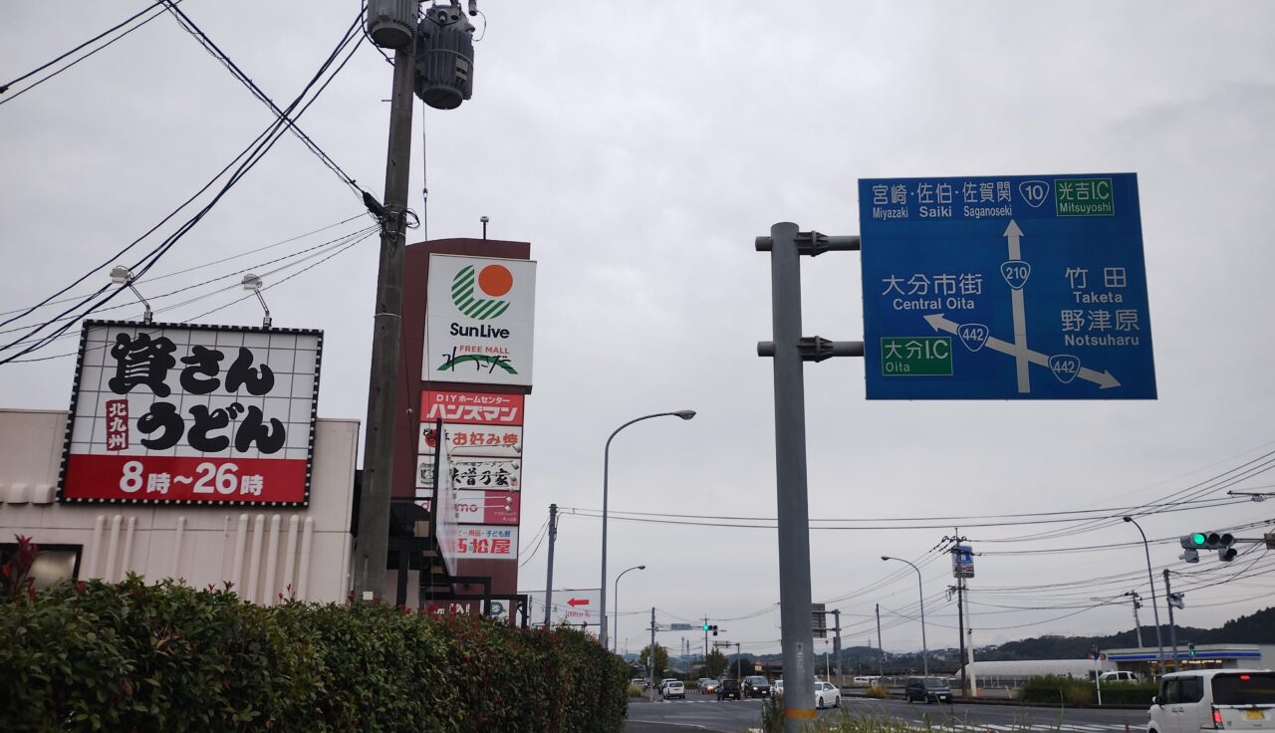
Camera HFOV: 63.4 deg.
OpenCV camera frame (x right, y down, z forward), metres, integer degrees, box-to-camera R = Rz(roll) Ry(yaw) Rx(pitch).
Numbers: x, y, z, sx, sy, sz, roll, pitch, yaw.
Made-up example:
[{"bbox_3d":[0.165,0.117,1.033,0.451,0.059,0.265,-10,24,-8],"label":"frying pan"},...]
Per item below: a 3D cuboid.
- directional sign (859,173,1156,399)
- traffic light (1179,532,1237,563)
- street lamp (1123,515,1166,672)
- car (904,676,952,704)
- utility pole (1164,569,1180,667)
[{"bbox_3d":[4.892,-1.073,13.861,3.697,3.100,0.120,0,-12,5],"label":"directional sign"},{"bbox_3d":[16.178,5.083,29.200,1.200,0.750,0.650,-1,-17,4],"label":"traffic light"},{"bbox_3d":[27.950,13.573,56.597,0.350,10.400,3.100,-15,-23,42],"label":"street lamp"},{"bbox_3d":[19.145,21.389,68.280,1.700,1.650,3.950,2,-17,-5],"label":"car"},{"bbox_3d":[26.088,13.342,49.987,0.320,6.967,0.300,-1,-17,4],"label":"utility pole"}]

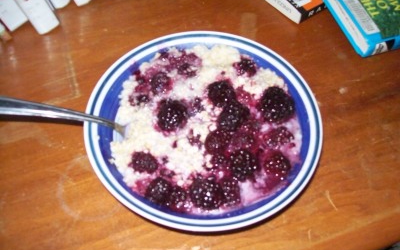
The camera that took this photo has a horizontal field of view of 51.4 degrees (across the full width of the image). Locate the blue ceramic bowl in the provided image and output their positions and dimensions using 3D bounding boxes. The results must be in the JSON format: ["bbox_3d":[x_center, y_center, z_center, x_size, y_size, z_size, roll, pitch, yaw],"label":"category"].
[{"bbox_3d":[0.002,0.005,0.326,0.174,0.045,0.174,3,57,0],"label":"blue ceramic bowl"}]

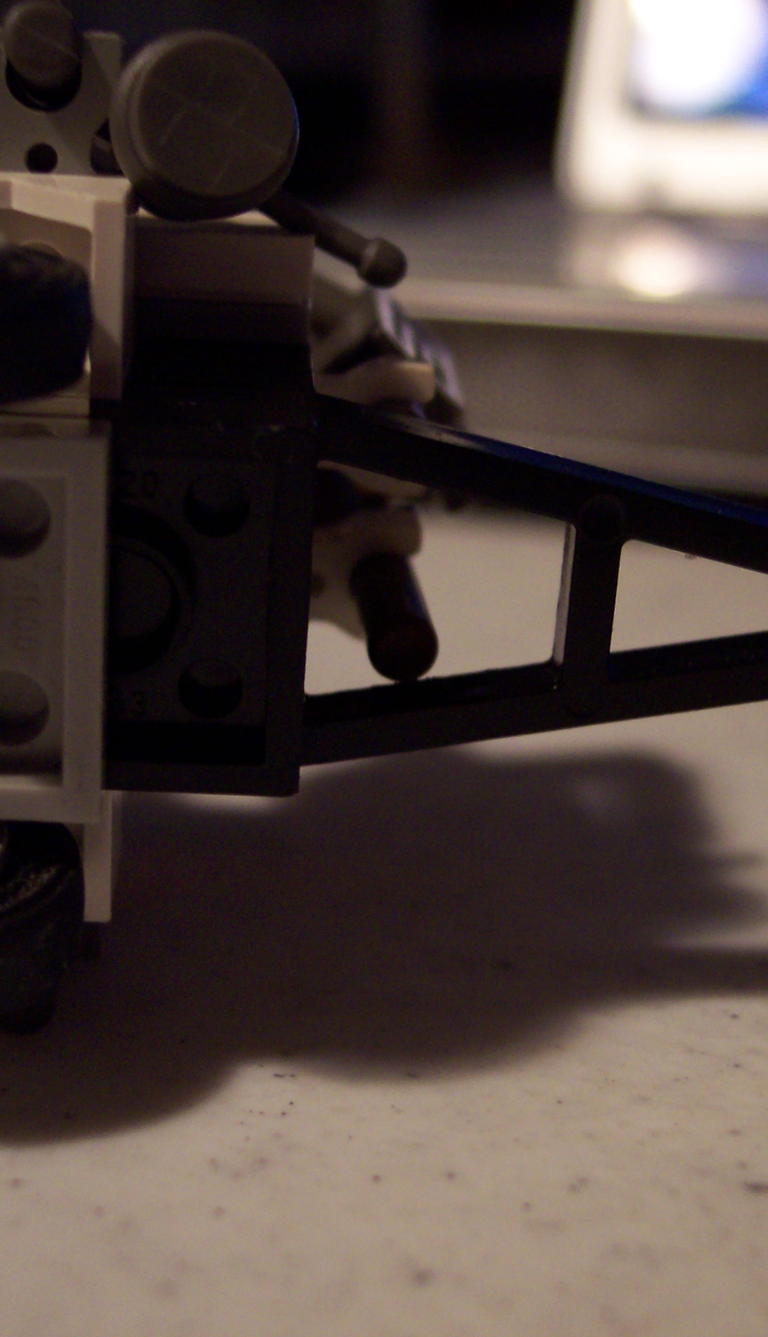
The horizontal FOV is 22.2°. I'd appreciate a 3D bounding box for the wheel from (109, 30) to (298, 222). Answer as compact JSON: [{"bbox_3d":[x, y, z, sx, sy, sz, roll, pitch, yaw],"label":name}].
[{"bbox_3d":[-0.008,-0.024,0.085,0.008,0.008,0.004,-2,6,-18],"label":"wheel"}]

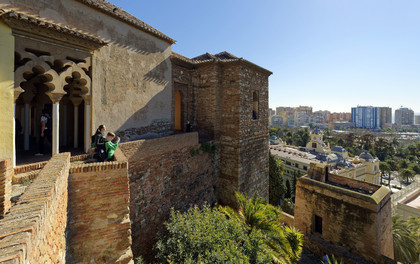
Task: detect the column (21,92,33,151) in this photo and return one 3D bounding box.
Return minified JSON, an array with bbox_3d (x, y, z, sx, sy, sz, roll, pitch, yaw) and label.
[{"bbox_3d":[-7.322,-0.419,7.450,0.360,2.300,0.360,2,4,33],"label":"column"}]

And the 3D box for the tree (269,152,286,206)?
[{"bbox_3d":[16.583,12.726,48.000,6.300,15.000,6.300,2,3,34],"label":"tree"}]

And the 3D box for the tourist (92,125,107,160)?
[{"bbox_3d":[-3.305,0.615,5.600,0.500,1.650,0.500,-1,3,-25],"label":"tourist"}]

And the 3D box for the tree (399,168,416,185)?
[{"bbox_3d":[98.909,22.286,93.500,6.300,8.000,6.300,-3,4,-44],"label":"tree"}]

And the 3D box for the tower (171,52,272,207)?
[{"bbox_3d":[1.360,-0.500,13.400,4.000,10.300,4.900,2,4,34],"label":"tower"}]

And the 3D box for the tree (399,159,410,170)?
[{"bbox_3d":[111.470,19.772,107.000,5.000,9.500,5.000,-3,4,-44],"label":"tree"}]

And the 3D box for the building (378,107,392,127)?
[{"bbox_3d":[404.205,-33.396,430.000,27.000,50.000,25.000,2,3,37],"label":"building"}]

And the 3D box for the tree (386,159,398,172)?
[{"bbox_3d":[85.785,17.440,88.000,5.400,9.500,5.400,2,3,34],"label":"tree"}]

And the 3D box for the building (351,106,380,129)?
[{"bbox_3d":[391.457,-35.244,470.000,46.000,53.000,25.000,2,4,40],"label":"building"}]

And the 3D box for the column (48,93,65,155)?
[{"bbox_3d":[-5.180,-0.226,6.300,0.380,2.200,0.380,2,3,34],"label":"column"}]

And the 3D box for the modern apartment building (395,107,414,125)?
[{"bbox_3d":[510.471,-36.743,490.000,24.000,48.000,32.000,-3,4,-44],"label":"modern apartment building"}]

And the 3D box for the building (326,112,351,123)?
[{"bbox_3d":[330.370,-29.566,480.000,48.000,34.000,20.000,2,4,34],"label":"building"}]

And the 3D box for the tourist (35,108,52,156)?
[{"bbox_3d":[-6.072,-0.018,6.850,0.550,1.720,0.500,-1,3,-22],"label":"tourist"}]

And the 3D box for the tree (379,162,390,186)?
[{"bbox_3d":[83.184,20.260,89.000,4.500,11.500,4.500,3,4,43],"label":"tree"}]

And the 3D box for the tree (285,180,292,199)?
[{"bbox_3d":[26.489,19.572,63.000,2.600,6.600,2.600,2,3,34],"label":"tree"}]

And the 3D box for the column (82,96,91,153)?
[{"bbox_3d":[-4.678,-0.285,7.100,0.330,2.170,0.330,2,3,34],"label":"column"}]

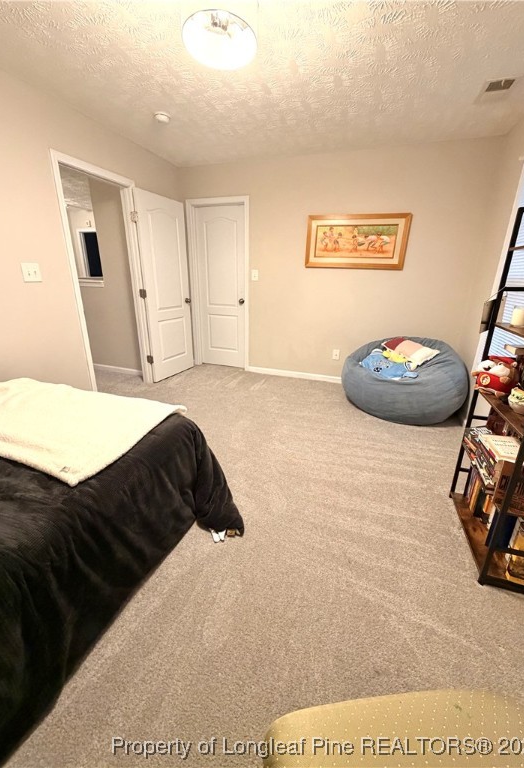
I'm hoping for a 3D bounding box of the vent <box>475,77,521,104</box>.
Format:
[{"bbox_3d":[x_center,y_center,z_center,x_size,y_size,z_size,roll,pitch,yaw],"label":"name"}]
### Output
[{"bbox_3d":[1.536,-1.913,2.031,0.200,0.015,0.300,8,21,18],"label":"vent"}]

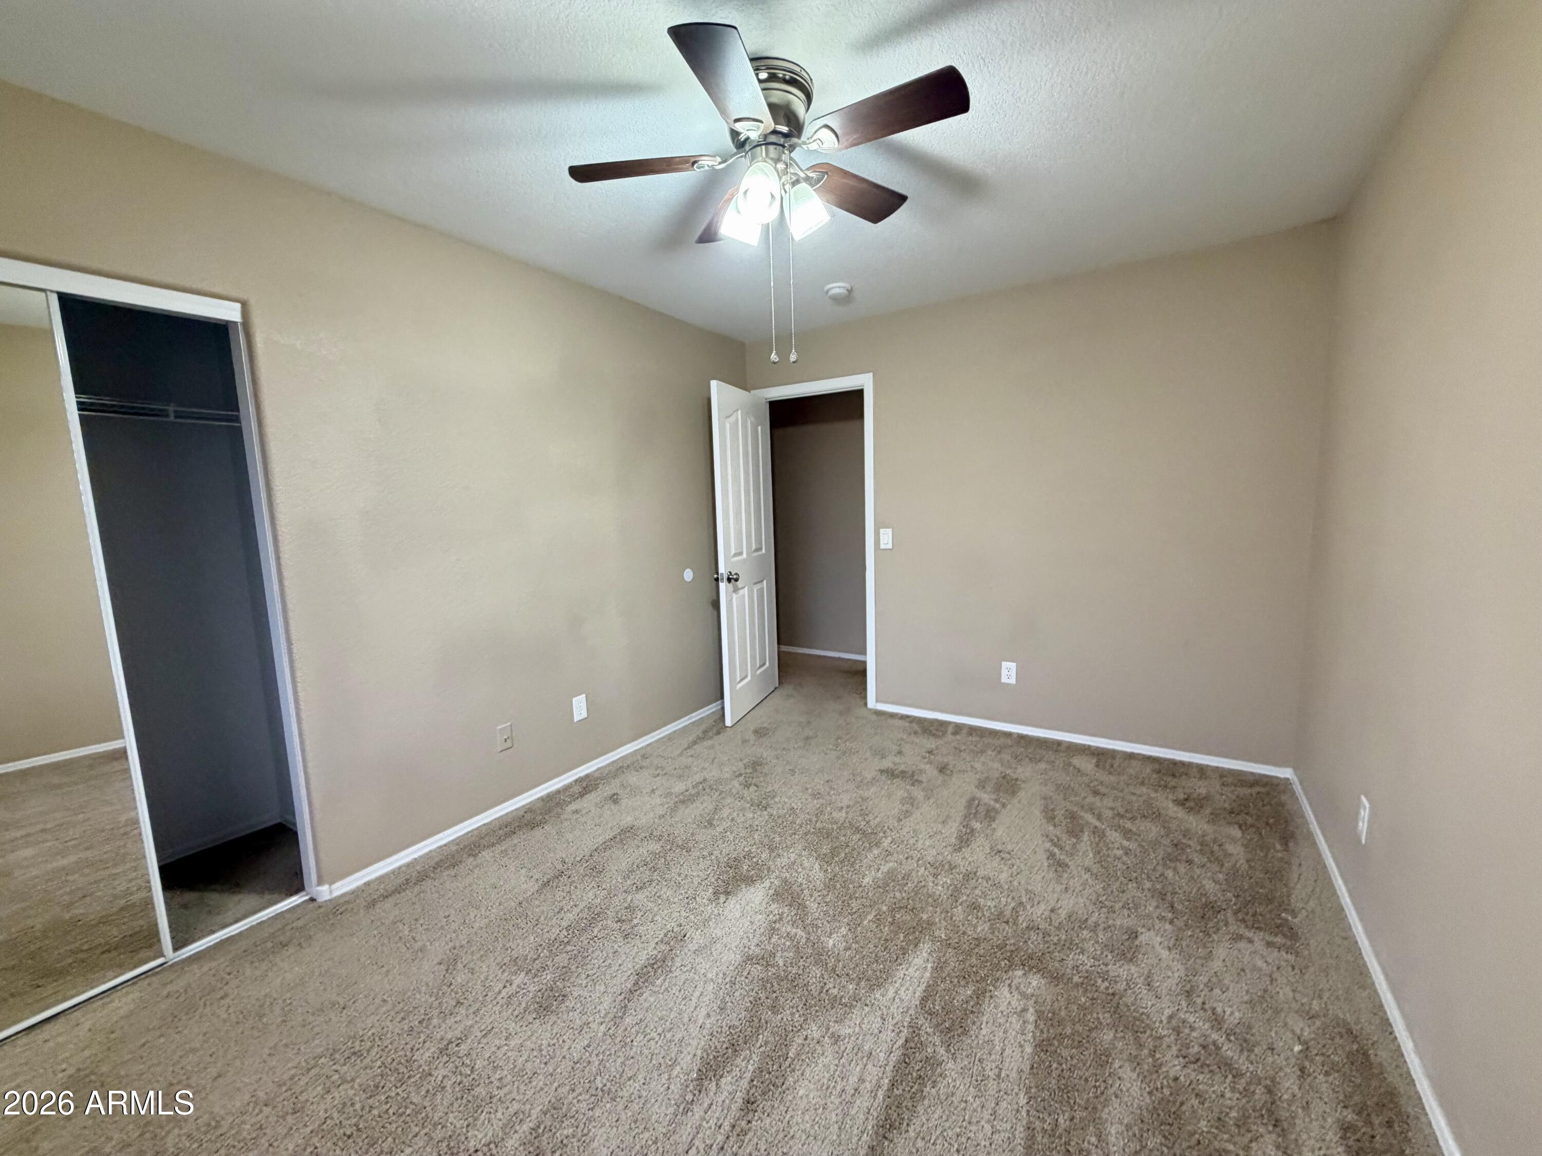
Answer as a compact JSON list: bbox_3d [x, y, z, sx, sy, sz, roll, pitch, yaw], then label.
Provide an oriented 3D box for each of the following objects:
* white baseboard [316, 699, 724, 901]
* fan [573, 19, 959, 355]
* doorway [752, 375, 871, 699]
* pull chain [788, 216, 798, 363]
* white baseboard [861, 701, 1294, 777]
[{"bbox_3d":[-0.839,0.951,3.333,0.015,0.050,2.780,3,8,33],"label":"white baseboard"},{"bbox_3d":[0.028,-0.959,1.711,1.030,0.700,1.030,3,8,33],"label":"fan"},{"bbox_3d":[0.271,-0.208,4.105,0.885,2.092,0.022,3,8,33],"label":"doorway"},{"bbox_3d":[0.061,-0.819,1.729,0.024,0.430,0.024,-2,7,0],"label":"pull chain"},{"bbox_3d":[1.549,0.863,3.435,2.073,0.050,0.015,3,8,33],"label":"white baseboard"}]

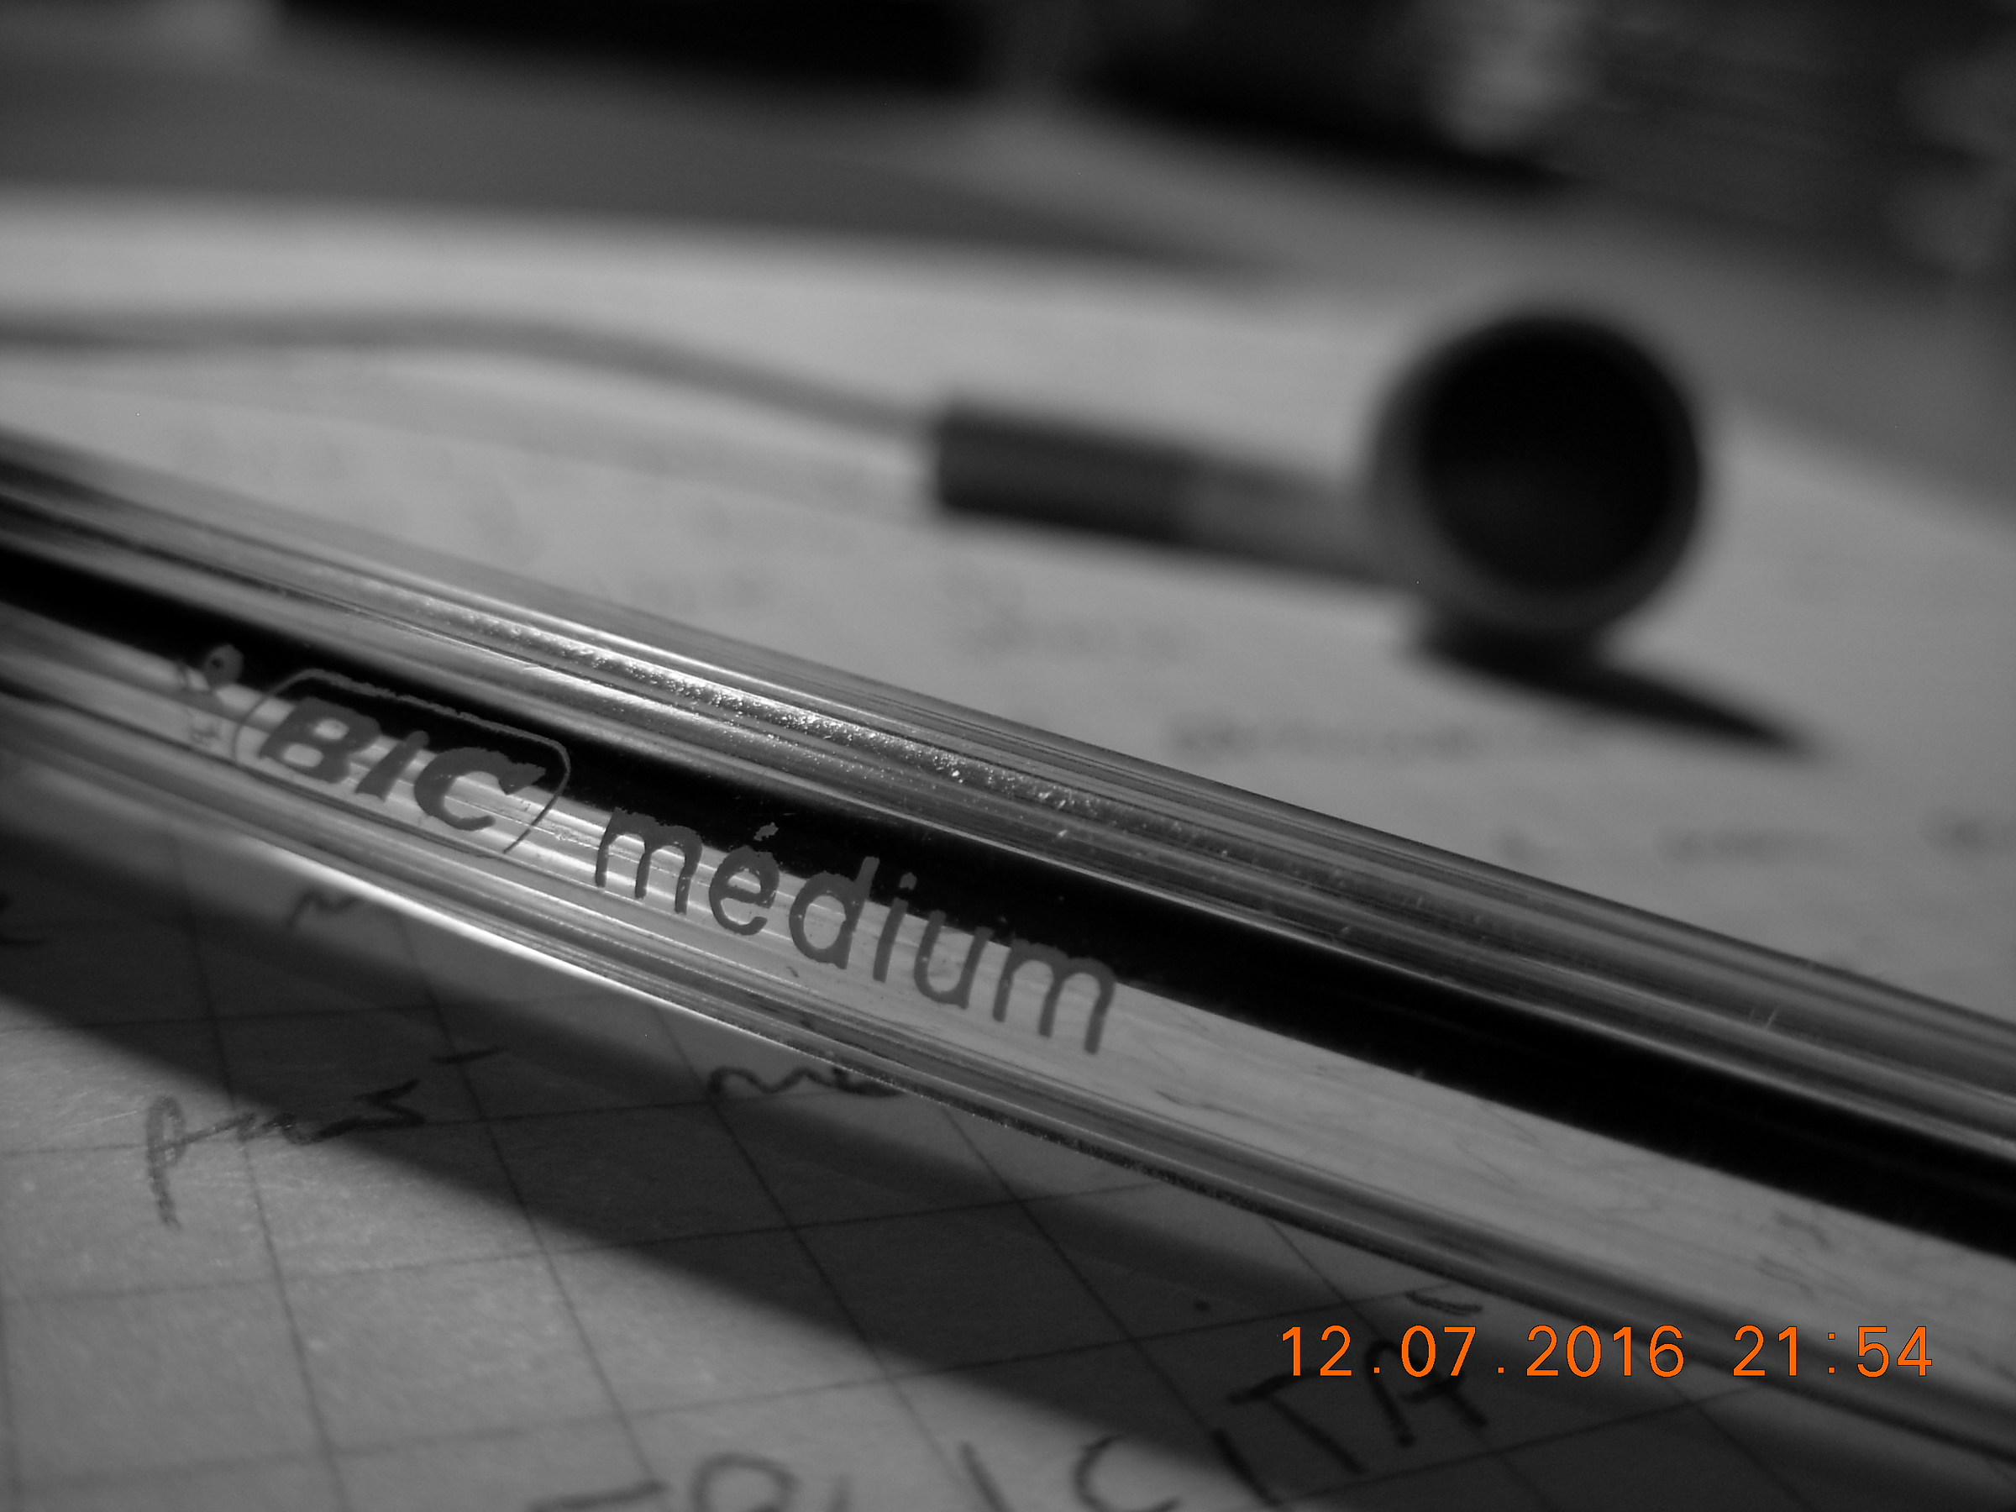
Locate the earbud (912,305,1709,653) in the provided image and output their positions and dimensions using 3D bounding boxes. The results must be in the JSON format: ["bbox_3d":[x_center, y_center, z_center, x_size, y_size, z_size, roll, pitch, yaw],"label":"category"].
[{"bbox_3d":[0.015,-0.015,0.108,0.036,0.016,0.015,9,8,0],"label":"earbud"}]

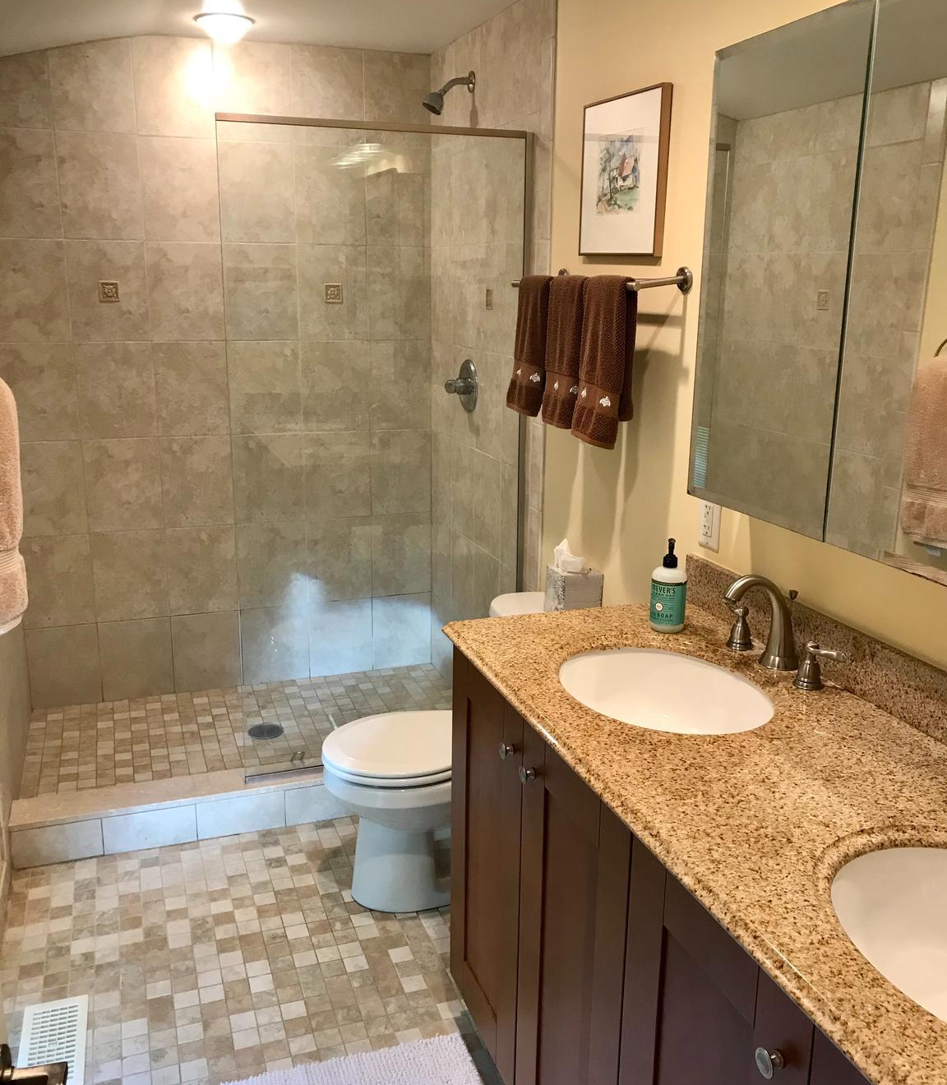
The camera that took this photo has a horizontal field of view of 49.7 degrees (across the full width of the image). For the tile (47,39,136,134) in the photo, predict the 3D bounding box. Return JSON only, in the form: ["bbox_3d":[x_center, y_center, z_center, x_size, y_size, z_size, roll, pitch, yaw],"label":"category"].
[{"bbox_3d":[-1.206,-1.447,3.233,0.249,0.283,0.012,-5,15,-19],"label":"tile"}]

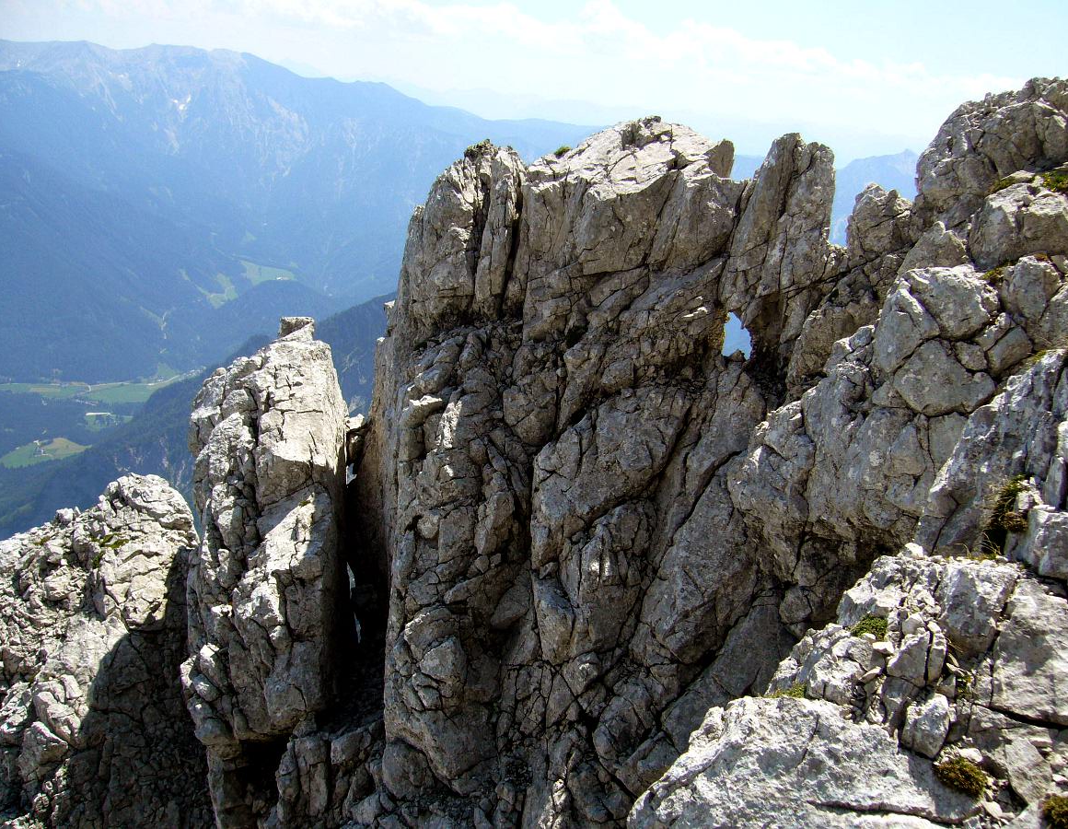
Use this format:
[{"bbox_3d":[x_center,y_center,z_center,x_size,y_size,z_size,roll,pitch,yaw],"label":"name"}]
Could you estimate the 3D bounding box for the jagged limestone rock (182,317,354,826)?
[{"bbox_3d":[-2.464,1.388,10.391,1.450,4.503,1.900,-4,15,-14],"label":"jagged limestone rock"}]

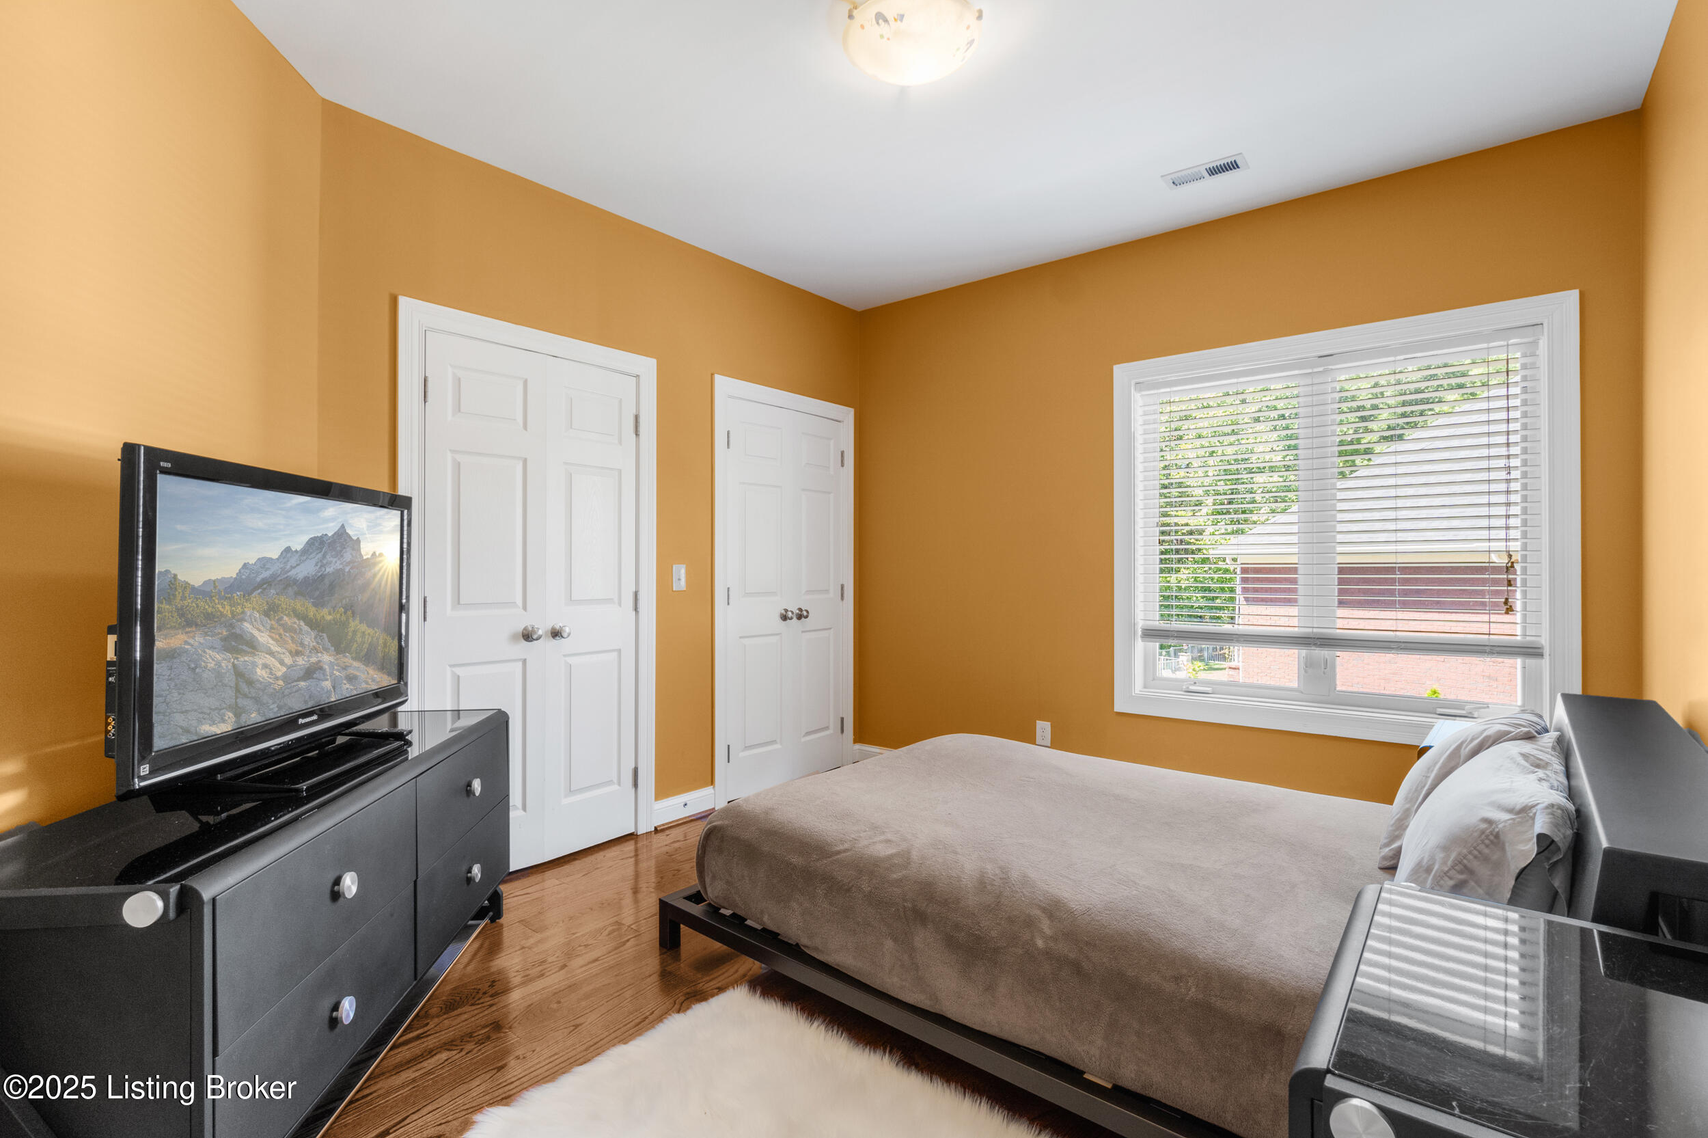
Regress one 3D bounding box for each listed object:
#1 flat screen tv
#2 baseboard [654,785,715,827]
[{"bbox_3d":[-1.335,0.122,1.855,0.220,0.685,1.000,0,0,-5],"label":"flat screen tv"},{"bbox_3d":[-0.802,1.121,3.606,0.025,0.114,0.347,0,0,41],"label":"baseboard"}]

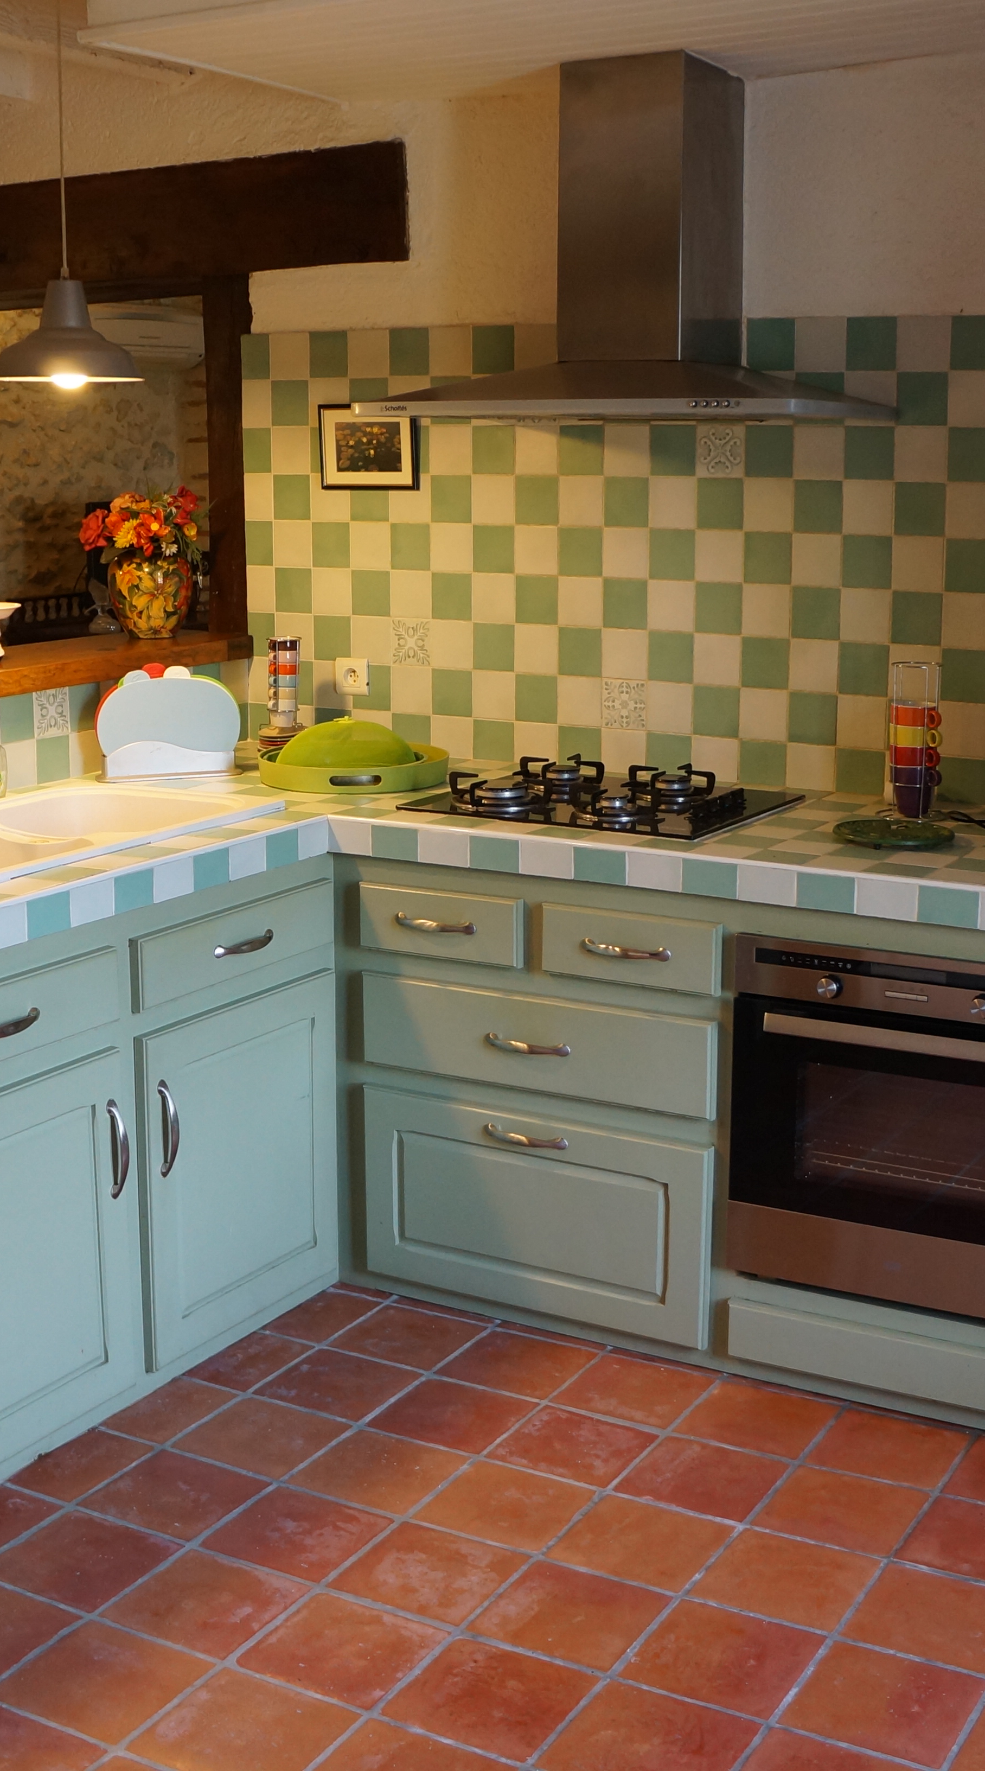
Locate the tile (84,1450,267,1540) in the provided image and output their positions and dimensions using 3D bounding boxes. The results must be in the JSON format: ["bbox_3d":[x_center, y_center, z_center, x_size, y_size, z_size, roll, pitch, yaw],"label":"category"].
[{"bbox_3d":[-0.476,0.920,3.005,0.208,0.015,0.208,7,14,28],"label":"tile"}]

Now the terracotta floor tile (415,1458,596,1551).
[{"bbox_3d":[0.021,0.951,3.050,0.216,0.015,0.216,7,13,28],"label":"terracotta floor tile"}]

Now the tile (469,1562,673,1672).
[{"bbox_3d":[0.108,0.985,2.687,0.208,0.015,0.208,7,14,28],"label":"tile"}]

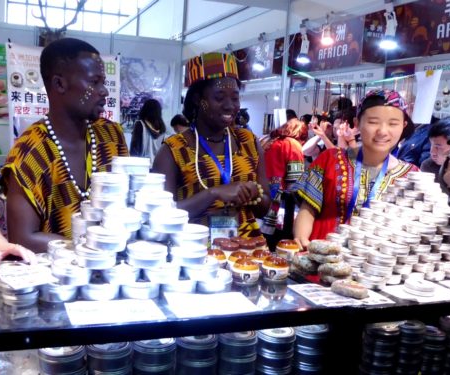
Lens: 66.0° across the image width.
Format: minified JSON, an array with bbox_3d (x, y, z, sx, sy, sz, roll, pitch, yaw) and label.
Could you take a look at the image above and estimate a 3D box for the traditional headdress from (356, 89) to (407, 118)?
[{"bbox_3d":[0.550,-0.290,1.210,0.170,0.115,0.195,7,9,25],"label":"traditional headdress"}]

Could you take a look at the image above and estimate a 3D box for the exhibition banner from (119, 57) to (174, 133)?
[{"bbox_3d":[-1.028,-1.227,4.600,0.730,1.000,0.010,2,8,-9],"label":"exhibition banner"}]

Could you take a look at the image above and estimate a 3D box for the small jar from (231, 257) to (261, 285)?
[{"bbox_3d":[0.059,0.217,0.926,0.074,0.060,0.074,3,8,0],"label":"small jar"}]

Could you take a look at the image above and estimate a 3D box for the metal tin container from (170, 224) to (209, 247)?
[{"bbox_3d":[-0.083,0.115,0.831,0.090,0.039,0.090,3,8,0],"label":"metal tin container"}]

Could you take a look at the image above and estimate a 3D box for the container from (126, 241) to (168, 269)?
[{"bbox_3d":[-0.181,0.155,0.805,0.087,0.039,0.087,3,7,0],"label":"container"}]

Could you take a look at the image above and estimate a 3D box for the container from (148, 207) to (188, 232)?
[{"bbox_3d":[-0.132,0.076,0.822,0.090,0.039,0.090,3,8,0],"label":"container"}]

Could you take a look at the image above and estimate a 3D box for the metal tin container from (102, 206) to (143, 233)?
[{"bbox_3d":[-0.237,0.072,0.806,0.087,0.039,0.087,3,7,0],"label":"metal tin container"}]

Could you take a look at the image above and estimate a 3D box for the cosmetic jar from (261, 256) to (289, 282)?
[{"bbox_3d":[0.139,0.218,0.949,0.074,0.060,0.074,3,8,0],"label":"cosmetic jar"}]

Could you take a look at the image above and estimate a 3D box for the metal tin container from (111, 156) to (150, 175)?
[{"bbox_3d":[-0.230,-0.053,0.855,0.087,0.039,0.087,3,7,0],"label":"metal tin container"}]

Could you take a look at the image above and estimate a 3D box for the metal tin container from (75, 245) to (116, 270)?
[{"bbox_3d":[-0.291,0.152,0.788,0.087,0.039,0.087,3,7,0],"label":"metal tin container"}]

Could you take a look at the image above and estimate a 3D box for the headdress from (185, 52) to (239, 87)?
[{"bbox_3d":[-0.046,-0.432,1.270,0.190,0.105,0.195,-3,8,0],"label":"headdress"}]

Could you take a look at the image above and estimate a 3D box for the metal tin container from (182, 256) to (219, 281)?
[{"bbox_3d":[-0.059,0.194,0.841,0.090,0.039,0.090,3,8,0],"label":"metal tin container"}]

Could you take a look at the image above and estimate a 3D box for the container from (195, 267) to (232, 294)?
[{"bbox_3d":[-0.028,0.233,0.871,0.087,0.039,0.087,3,7,0],"label":"container"}]

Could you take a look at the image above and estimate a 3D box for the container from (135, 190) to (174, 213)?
[{"bbox_3d":[-0.170,0.032,0.835,0.087,0.039,0.087,3,7,0],"label":"container"}]

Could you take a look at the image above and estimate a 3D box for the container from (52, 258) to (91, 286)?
[{"bbox_3d":[-0.349,0.188,0.789,0.087,0.039,0.087,3,7,0],"label":"container"}]

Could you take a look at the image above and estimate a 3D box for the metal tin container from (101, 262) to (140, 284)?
[{"bbox_3d":[-0.241,0.195,0.802,0.090,0.039,0.090,3,8,0],"label":"metal tin container"}]

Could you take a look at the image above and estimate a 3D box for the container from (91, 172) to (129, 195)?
[{"bbox_3d":[-0.280,-0.012,0.851,0.090,0.039,0.090,3,8,0],"label":"container"}]

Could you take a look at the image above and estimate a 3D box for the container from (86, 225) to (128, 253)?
[{"bbox_3d":[-0.266,0.115,0.785,0.090,0.039,0.090,3,8,0],"label":"container"}]

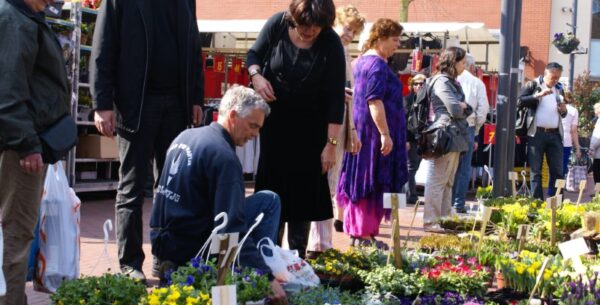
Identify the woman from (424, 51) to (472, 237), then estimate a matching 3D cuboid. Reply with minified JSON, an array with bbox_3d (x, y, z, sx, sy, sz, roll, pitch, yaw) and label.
[{"bbox_3d":[1.281,-0.109,8.750,0.450,1.630,0.500,3,0,-9],"label":"woman"}]

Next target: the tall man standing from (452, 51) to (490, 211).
[{"bbox_3d":[1.908,-0.213,11.200,0.520,1.760,0.340,3,0,20],"label":"tall man standing"}]

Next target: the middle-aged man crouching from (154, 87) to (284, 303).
[{"bbox_3d":[-0.375,0.196,4.550,0.750,0.990,0.620,3,0,-31],"label":"middle-aged man crouching"}]

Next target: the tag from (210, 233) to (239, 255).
[{"bbox_3d":[-0.275,0.332,3.650,0.101,0.076,0.010,3,0,3],"label":"tag"}]

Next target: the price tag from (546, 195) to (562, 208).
[{"bbox_3d":[1.653,0.318,6.500,0.100,0.075,0.010,3,0,9],"label":"price tag"}]

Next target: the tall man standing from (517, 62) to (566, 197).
[{"bbox_3d":[2.606,-0.119,10.800,0.540,1.710,0.380,3,0,-7],"label":"tall man standing"}]

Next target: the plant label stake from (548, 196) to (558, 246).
[{"bbox_3d":[1.647,0.455,6.500,0.035,0.340,0.015,3,0,6],"label":"plant label stake"}]

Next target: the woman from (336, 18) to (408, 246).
[{"bbox_3d":[0.514,-0.131,7.100,0.500,1.640,0.550,3,0,-12],"label":"woman"}]

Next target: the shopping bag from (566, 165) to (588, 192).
[{"bbox_3d":[3.605,0.351,13.000,0.280,0.360,0.160,3,0,-30],"label":"shopping bag"}]

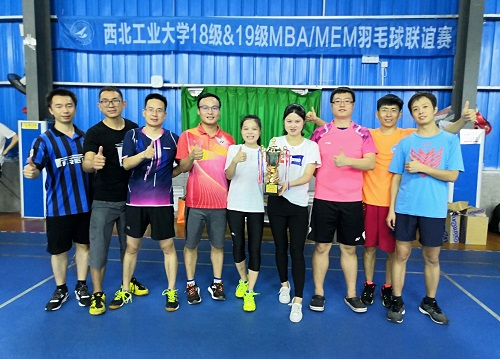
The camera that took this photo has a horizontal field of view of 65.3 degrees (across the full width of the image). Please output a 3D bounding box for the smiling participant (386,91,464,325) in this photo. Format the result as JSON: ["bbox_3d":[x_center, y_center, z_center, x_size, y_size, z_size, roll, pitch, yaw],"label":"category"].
[{"bbox_3d":[1.292,0.215,2.997,0.560,1.745,0.400,3,6,16],"label":"smiling participant"}]

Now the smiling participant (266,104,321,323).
[{"bbox_3d":[0.341,0.237,3.142,0.440,1.640,0.500,2,6,9],"label":"smiling participant"}]

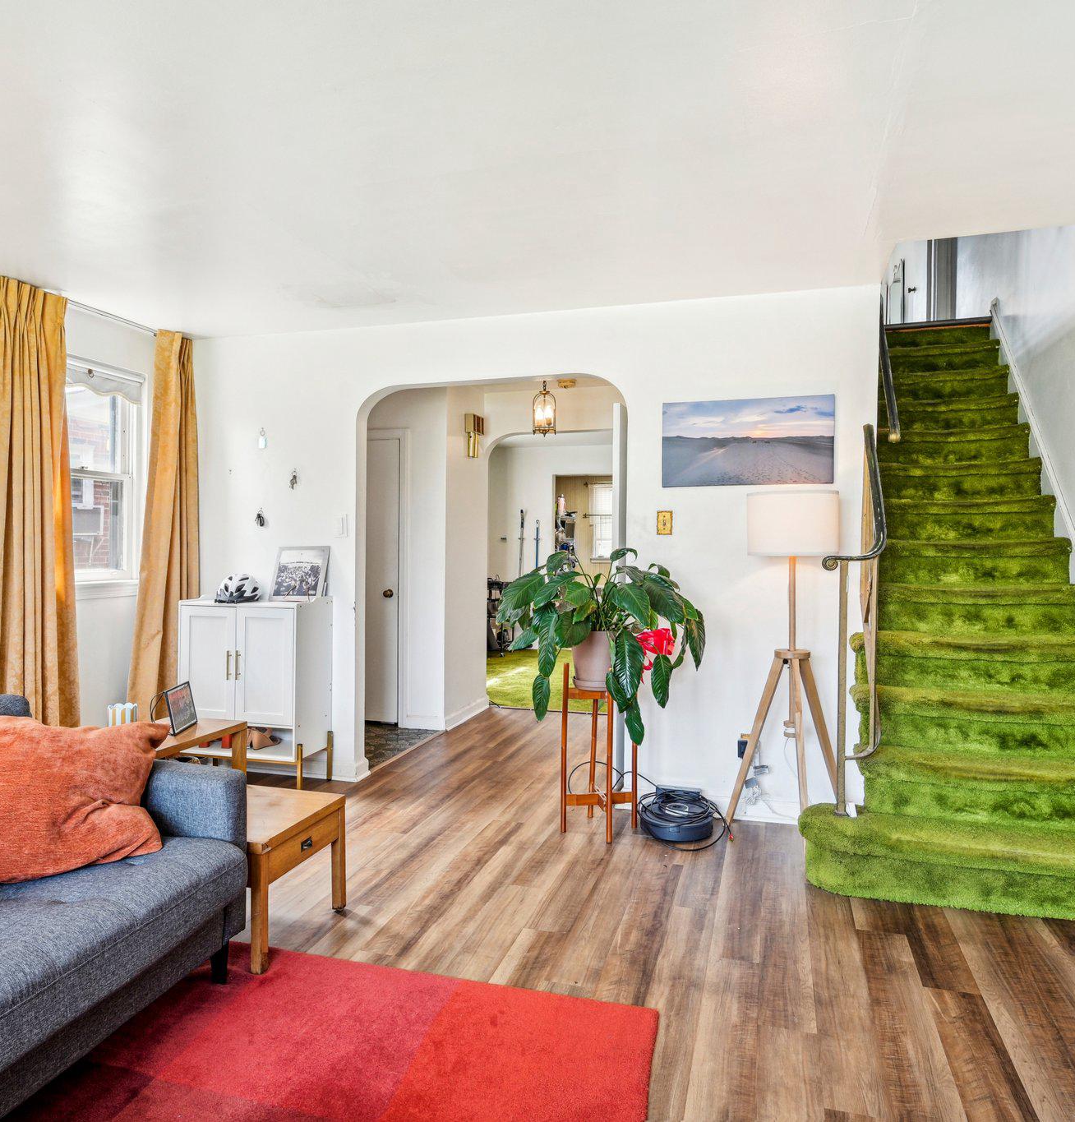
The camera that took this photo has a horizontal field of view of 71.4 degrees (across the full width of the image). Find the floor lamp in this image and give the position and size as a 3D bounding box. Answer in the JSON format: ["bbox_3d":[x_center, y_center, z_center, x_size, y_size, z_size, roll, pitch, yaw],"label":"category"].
[{"bbox_3d":[1.066,0.460,3.177,0.506,1.503,0.476,1,1,17],"label":"floor lamp"}]

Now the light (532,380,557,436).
[{"bbox_3d":[0.049,-1.019,4.930,0.152,0.385,0.152,0,0,18],"label":"light"}]

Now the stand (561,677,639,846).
[{"bbox_3d":[0.281,0.832,3.351,0.260,0.745,0.260,0,0,35],"label":"stand"}]

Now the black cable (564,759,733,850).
[{"bbox_3d":[0.488,1.073,3.341,0.724,0.268,0.347,1,1,17],"label":"black cable"}]

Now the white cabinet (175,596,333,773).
[{"bbox_3d":[-1.500,0.696,3.987,0.710,0.995,0.345,0,0,16],"label":"white cabinet"}]

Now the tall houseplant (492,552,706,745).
[{"bbox_3d":[0.256,0.364,3.294,0.893,0.833,0.734,1,1,17],"label":"tall houseplant"}]

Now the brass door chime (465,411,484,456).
[{"bbox_3d":[-0.469,-0.926,5.611,0.069,0.321,0.203,1,1,17],"label":"brass door chime"}]

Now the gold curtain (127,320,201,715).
[{"bbox_3d":[-1.955,-0.035,3.932,0.150,2.310,0.430,0,0,18],"label":"gold curtain"}]

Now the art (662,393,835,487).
[{"bbox_3d":[0.953,-0.542,3.416,0.758,0.398,0.030,1,1,17],"label":"art"}]

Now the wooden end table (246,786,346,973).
[{"bbox_3d":[-0.978,0.999,2.429,0.530,0.385,0.465,0,0,16],"label":"wooden end table"}]

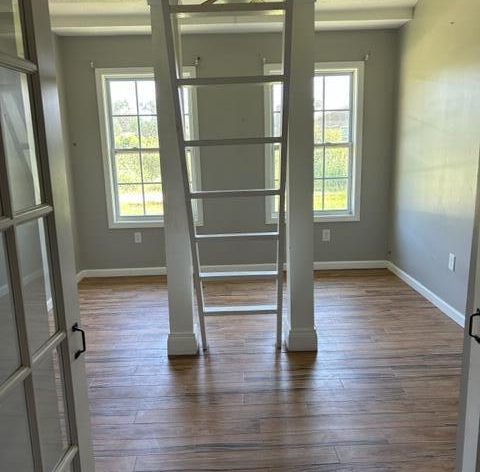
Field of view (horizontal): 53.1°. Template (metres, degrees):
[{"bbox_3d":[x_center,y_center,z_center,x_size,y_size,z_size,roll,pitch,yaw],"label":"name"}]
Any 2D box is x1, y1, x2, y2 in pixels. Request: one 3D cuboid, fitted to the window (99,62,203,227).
[{"bbox_3d":[-0.912,-0.889,4.973,1.002,1.619,0.100,-2,12,-1],"label":"window"}]

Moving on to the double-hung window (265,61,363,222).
[{"bbox_3d":[0.769,-0.944,5.007,1.011,1.629,0.100,-2,12,-1],"label":"double-hung window"}]

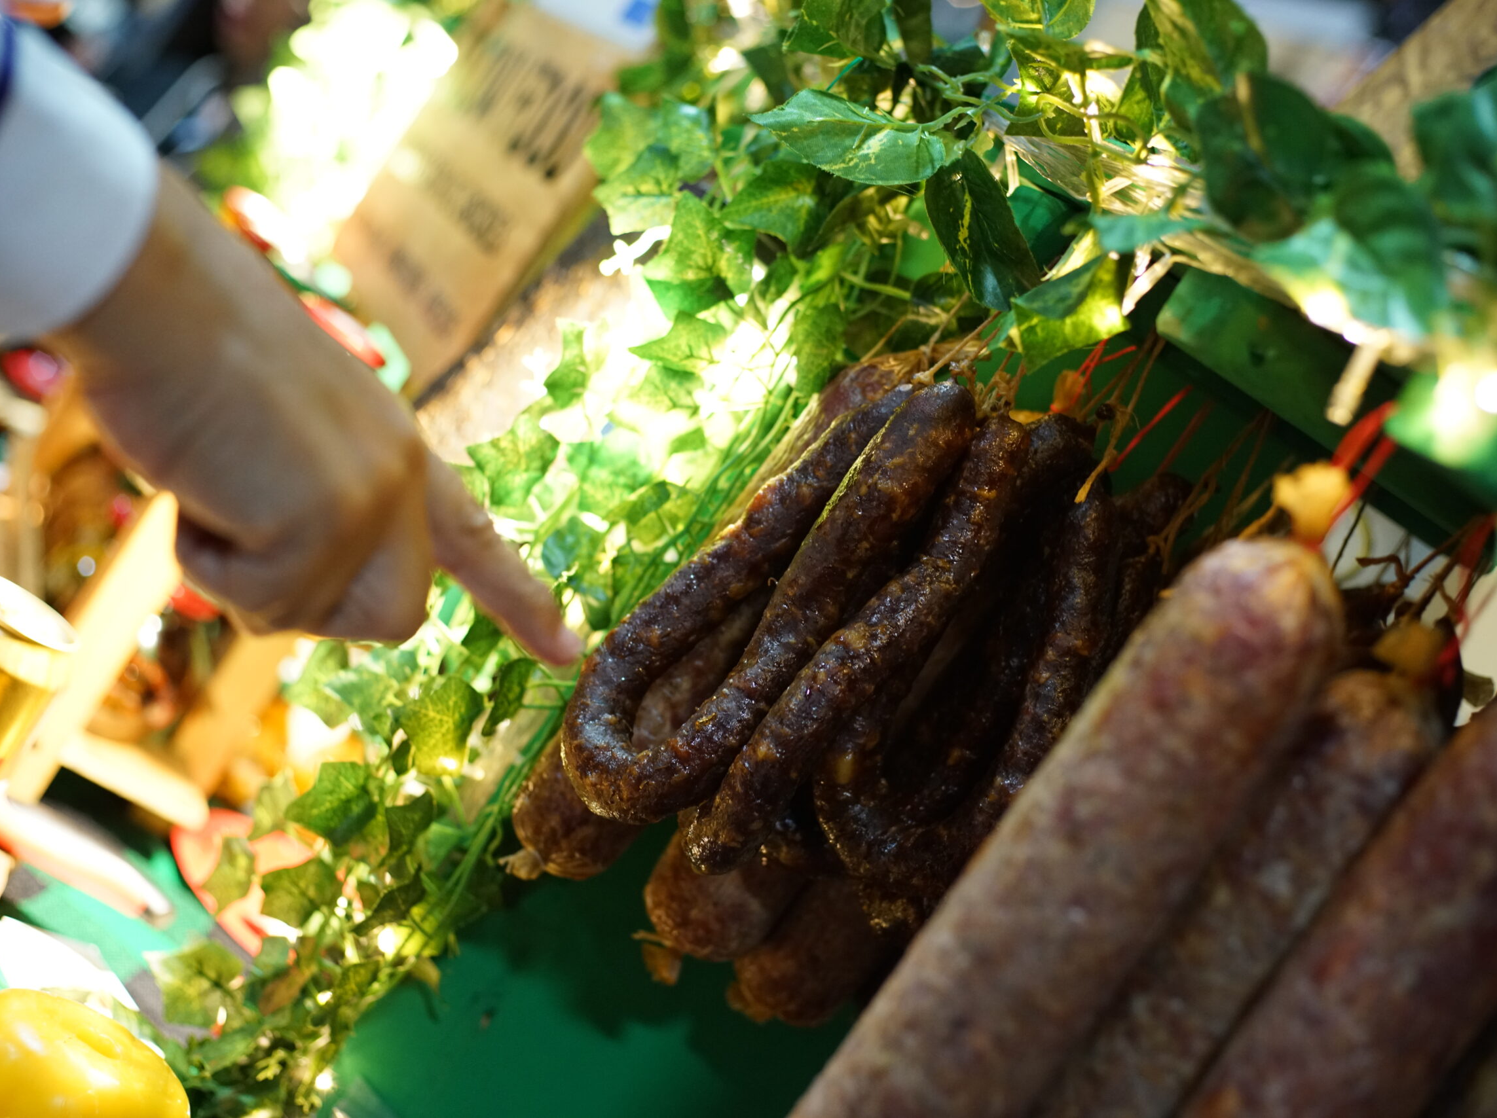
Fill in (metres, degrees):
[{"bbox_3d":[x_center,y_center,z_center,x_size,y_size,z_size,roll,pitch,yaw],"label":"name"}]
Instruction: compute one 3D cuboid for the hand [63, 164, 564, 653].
[{"bbox_3d":[-0.131,-0.018,0.708,0.203,0.087,0.074,43,-5,-31],"label":"hand"}]

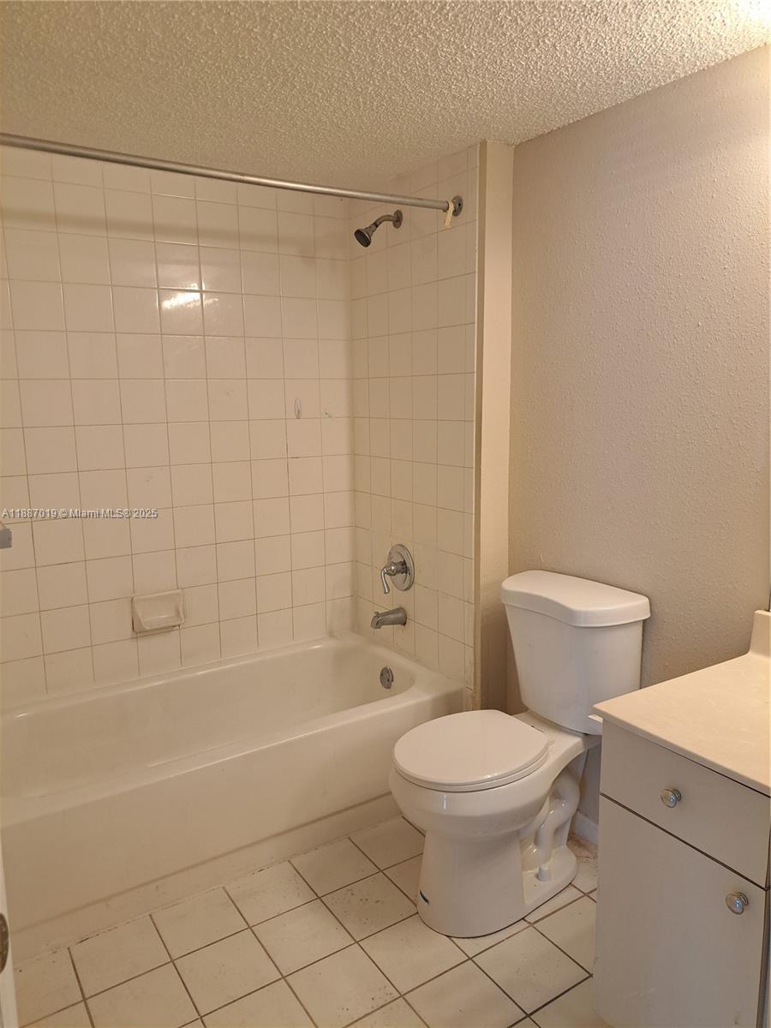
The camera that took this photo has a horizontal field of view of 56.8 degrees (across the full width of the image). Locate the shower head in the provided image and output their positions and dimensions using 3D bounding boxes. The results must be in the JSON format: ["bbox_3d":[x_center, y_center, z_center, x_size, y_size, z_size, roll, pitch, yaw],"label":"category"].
[{"bbox_3d":[-0.029,-0.994,2.478,0.180,0.140,0.066,-7,10,-32],"label":"shower head"}]

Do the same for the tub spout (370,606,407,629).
[{"bbox_3d":[0.006,0.401,2.716,0.146,0.074,0.060,-7,10,-32],"label":"tub spout"}]

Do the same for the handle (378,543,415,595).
[{"bbox_3d":[0.026,0.212,2.700,0.092,0.187,0.178,-7,10,-32],"label":"handle"}]

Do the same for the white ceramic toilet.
[{"bbox_3d":[0.321,0.643,1.985,0.695,0.805,0.438,-7,10,-32],"label":"white ceramic toilet"}]

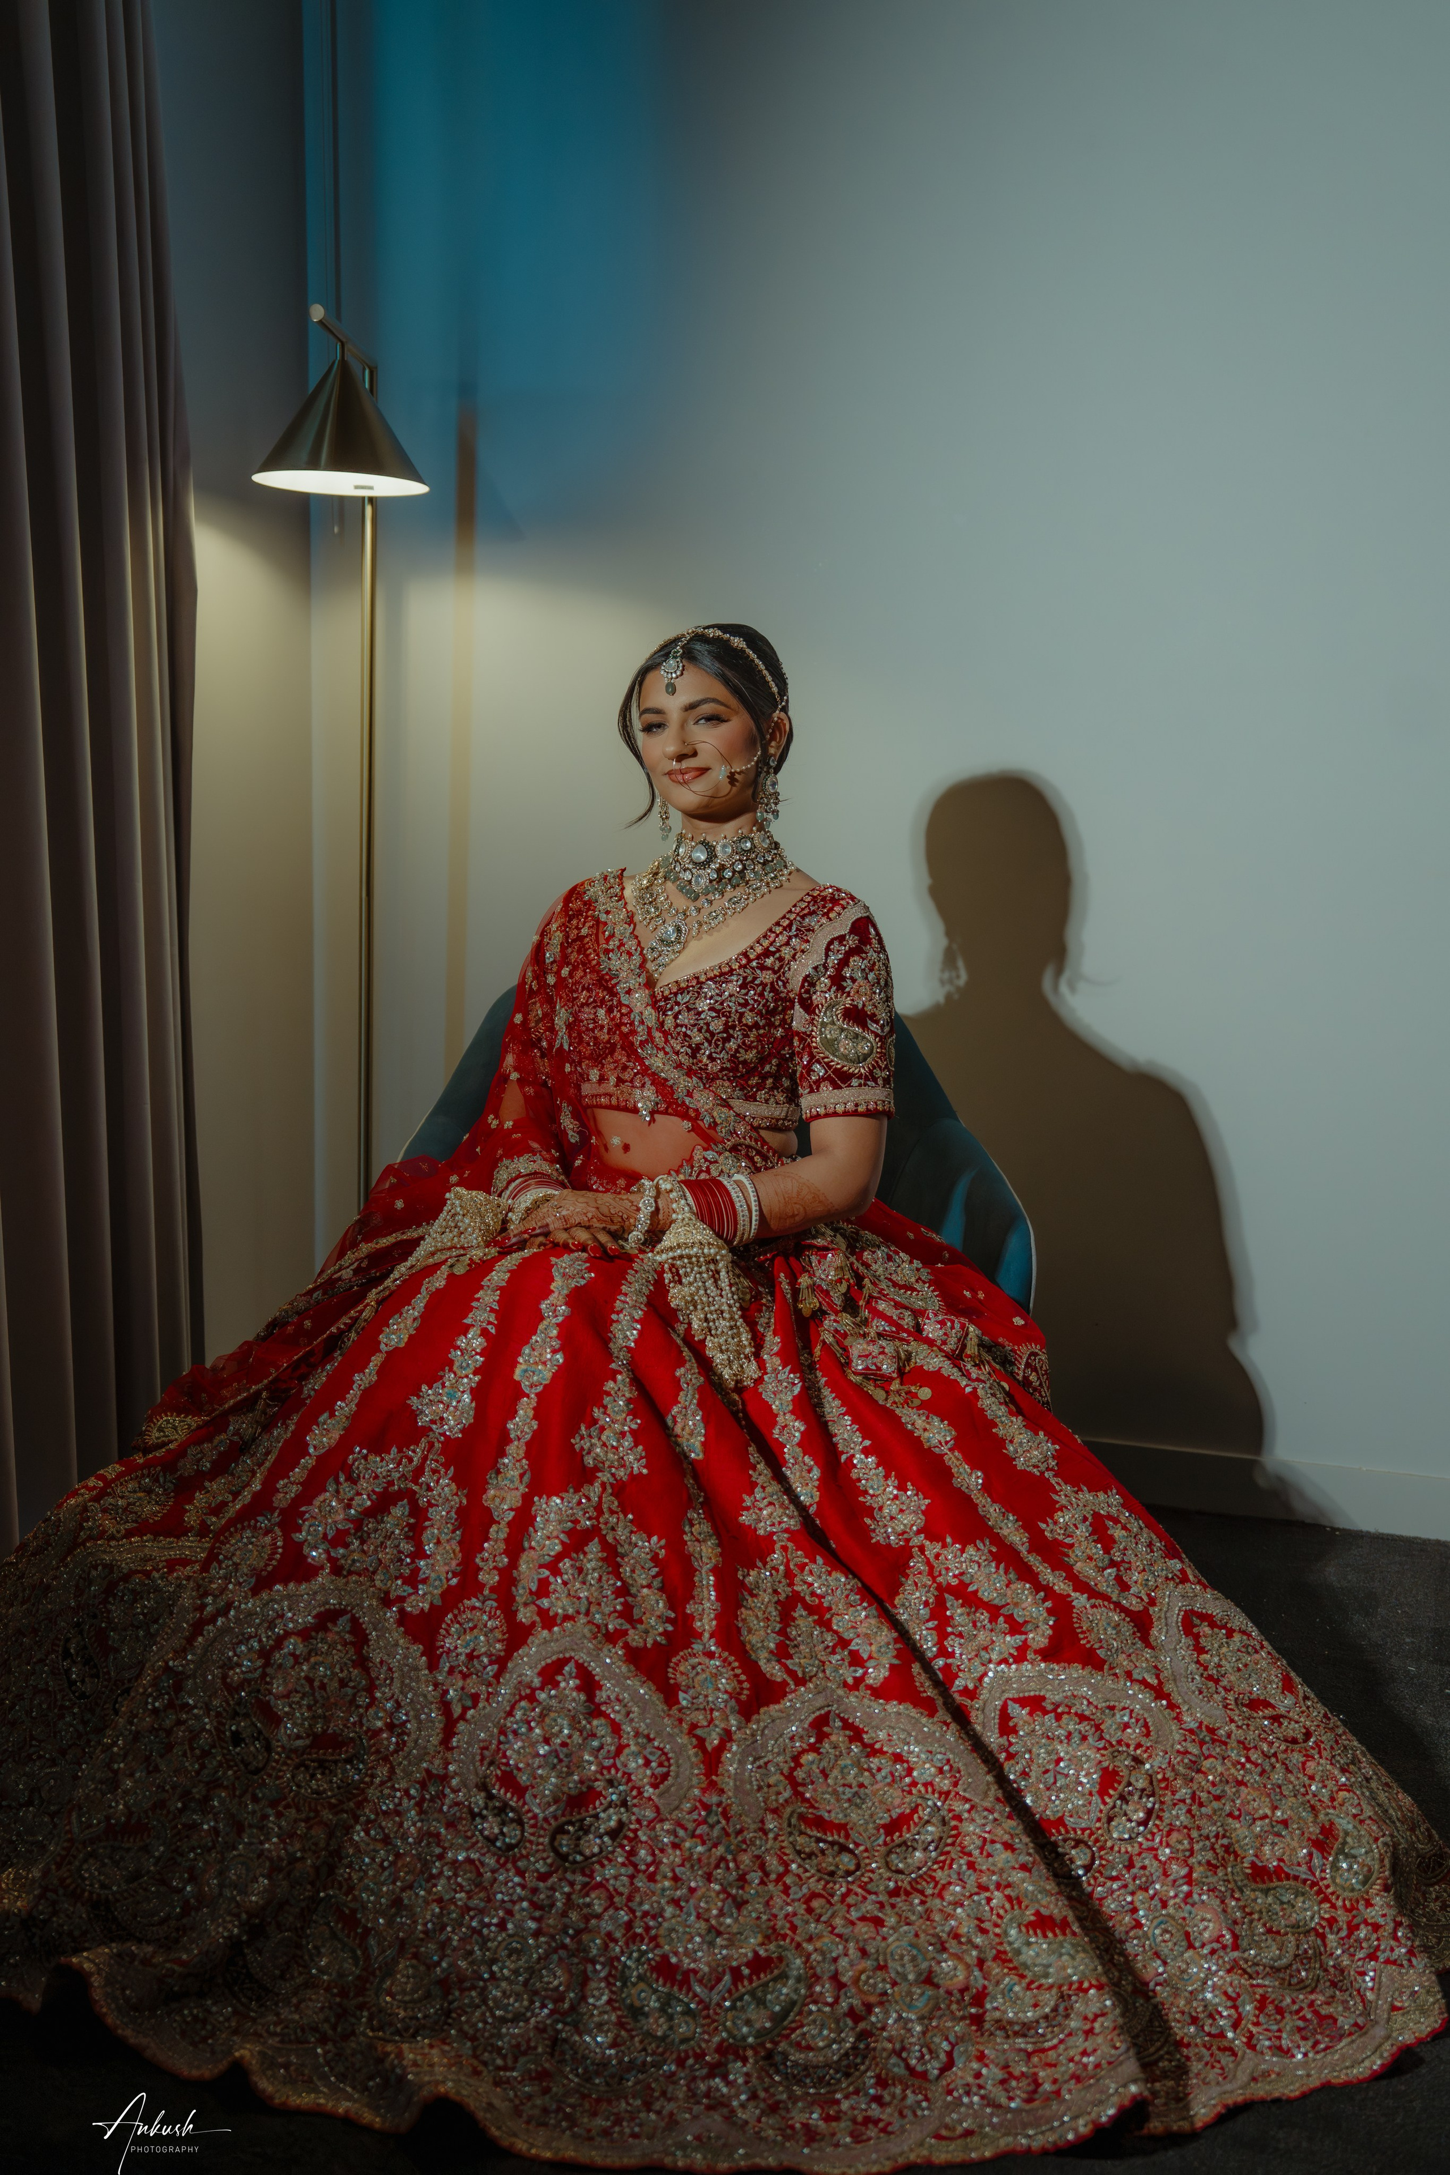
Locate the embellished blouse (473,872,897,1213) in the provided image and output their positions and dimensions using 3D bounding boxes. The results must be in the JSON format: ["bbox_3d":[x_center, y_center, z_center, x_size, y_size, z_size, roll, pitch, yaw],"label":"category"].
[{"bbox_3d":[-0.046,-0.055,2.580,0.460,0.370,0.280,0,2,26],"label":"embellished blouse"}]

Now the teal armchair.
[{"bbox_3d":[-0.035,0.310,2.550,0.760,0.840,0.720,0,2,8],"label":"teal armchair"}]

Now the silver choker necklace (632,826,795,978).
[{"bbox_3d":[-0.016,-0.216,2.540,0.165,0.175,0.145,0,2,27],"label":"silver choker necklace"}]

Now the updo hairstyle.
[{"bbox_3d":[-0.022,-0.437,2.630,0.190,0.240,0.230,0,2,25],"label":"updo hairstyle"}]

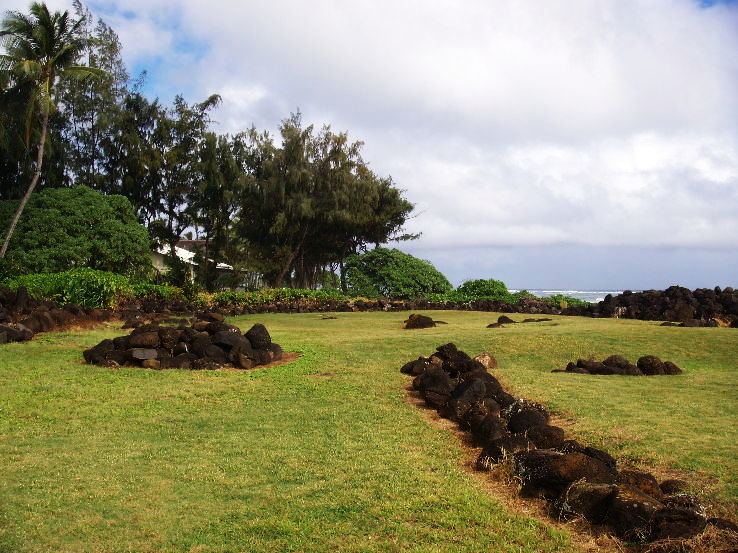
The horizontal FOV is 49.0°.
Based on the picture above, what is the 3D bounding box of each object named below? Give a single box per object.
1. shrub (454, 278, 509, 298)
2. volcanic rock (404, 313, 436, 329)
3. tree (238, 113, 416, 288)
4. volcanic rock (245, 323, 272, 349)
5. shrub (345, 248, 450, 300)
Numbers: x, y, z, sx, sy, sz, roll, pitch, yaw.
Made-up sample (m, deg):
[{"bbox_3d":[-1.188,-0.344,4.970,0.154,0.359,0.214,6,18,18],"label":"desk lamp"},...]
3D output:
[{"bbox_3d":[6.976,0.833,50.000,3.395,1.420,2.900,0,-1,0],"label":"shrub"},{"bbox_3d":[1.812,1.566,28.500,1.126,0.563,0.850,0,-1,0],"label":"volcanic rock"},{"bbox_3d":[-2.869,-4.909,56.000,12.308,12.861,10.500,0,-1,0],"label":"tree"},{"bbox_3d":[-2.188,1.185,16.000,0.524,0.533,0.480,0,-1,0],"label":"volcanic rock"},{"bbox_3d":[1.894,-0.064,52.000,7.063,3.467,5.800,0,-1,0],"label":"shrub"}]

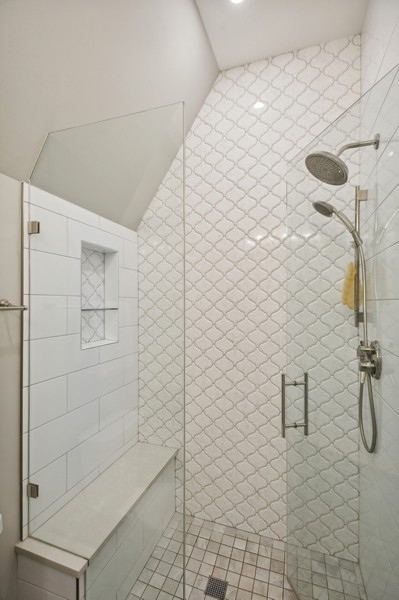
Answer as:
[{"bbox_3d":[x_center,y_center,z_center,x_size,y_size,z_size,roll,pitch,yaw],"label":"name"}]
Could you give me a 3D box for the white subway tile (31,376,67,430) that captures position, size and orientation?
[{"bbox_3d":[-0.728,0.489,1.363,0.010,0.202,0.235,0,-1,20],"label":"white subway tile"}]

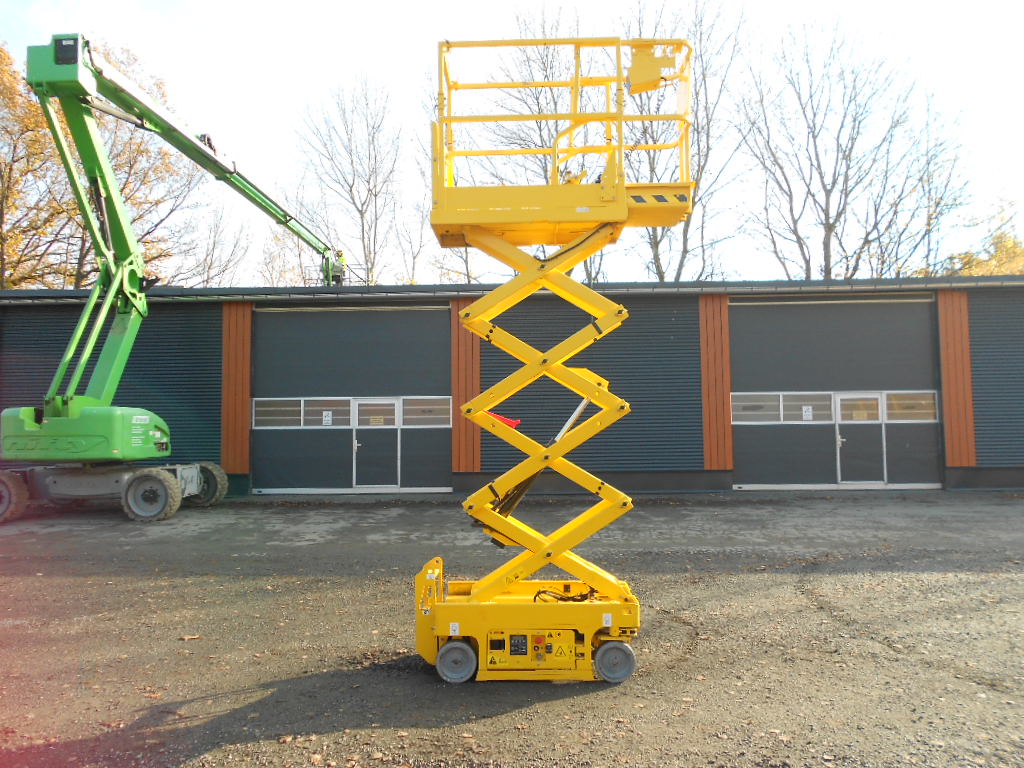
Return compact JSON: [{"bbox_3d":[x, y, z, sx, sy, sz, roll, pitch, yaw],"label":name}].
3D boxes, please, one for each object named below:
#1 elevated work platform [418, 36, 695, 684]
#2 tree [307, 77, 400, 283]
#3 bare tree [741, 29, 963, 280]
[{"bbox_3d":[0.296,-0.185,5.349,1.894,4.224,0.760,-1,-4,1],"label":"elevated work platform"},{"bbox_3d":[-6.754,-4.692,32.364,3.986,16.605,3.787,-1,-4,0],"label":"tree"},{"bbox_3d":[13.317,-5.343,29.383,8.541,17.006,8.114,-1,-4,0],"label":"bare tree"}]

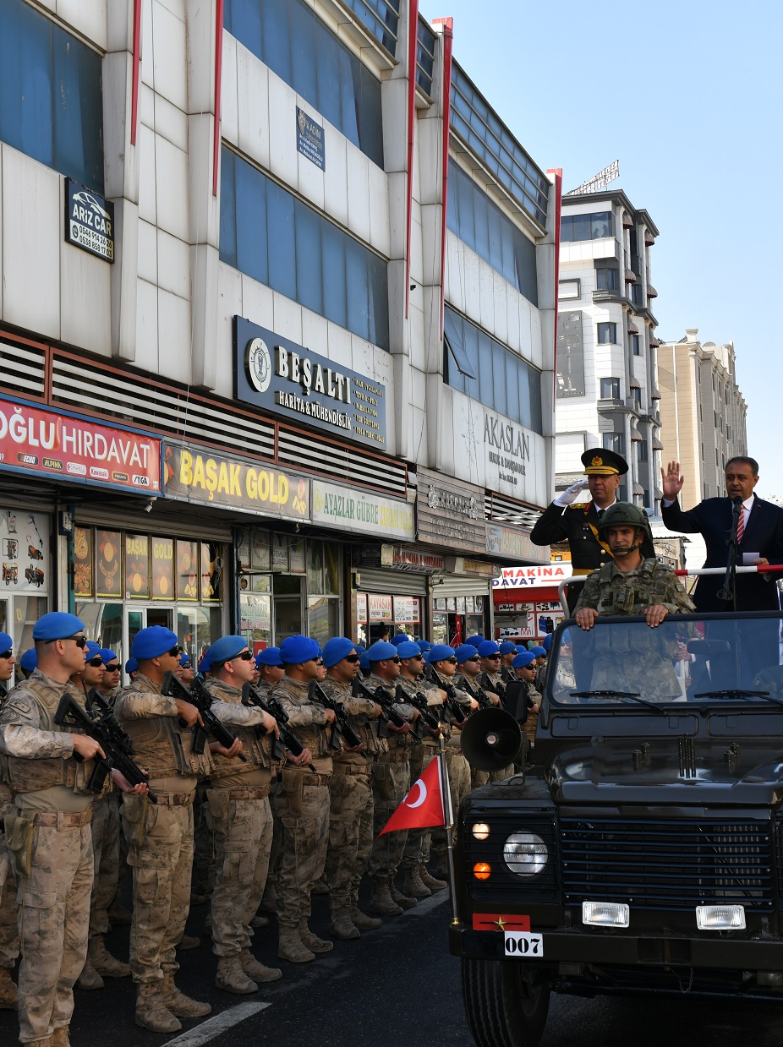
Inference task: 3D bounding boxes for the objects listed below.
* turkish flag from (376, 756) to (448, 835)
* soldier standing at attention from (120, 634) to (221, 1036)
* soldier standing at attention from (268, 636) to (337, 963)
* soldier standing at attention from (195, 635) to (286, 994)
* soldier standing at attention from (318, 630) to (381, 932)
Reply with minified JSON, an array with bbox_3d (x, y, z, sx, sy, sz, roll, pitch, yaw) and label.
[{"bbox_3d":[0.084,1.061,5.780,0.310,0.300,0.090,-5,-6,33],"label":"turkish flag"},{"bbox_3d":[-1.021,1.408,7.036,0.540,1.840,0.600,-3,-5,18],"label":"soldier standing at attention"},{"bbox_3d":[-0.436,1.534,8.448,0.540,1.790,0.600,-3,-5,18],"label":"soldier standing at attention"},{"bbox_3d":[-0.720,1.488,7.796,0.540,1.790,0.600,-3,-5,18],"label":"soldier standing at attention"},{"bbox_3d":[-0.183,1.588,9.131,0.540,1.780,0.600,-3,-5,18],"label":"soldier standing at attention"}]

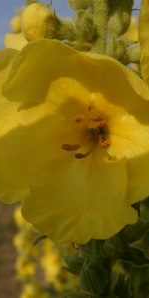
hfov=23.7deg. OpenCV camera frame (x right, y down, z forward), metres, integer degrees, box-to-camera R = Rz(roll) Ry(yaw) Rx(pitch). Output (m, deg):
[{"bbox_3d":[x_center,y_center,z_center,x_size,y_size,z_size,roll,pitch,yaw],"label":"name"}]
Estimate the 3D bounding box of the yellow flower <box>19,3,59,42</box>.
[{"bbox_3d":[-0.009,-0.034,0.097,0.011,0.011,0.010,0,-4,0],"label":"yellow flower"}]

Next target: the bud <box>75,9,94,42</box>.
[{"bbox_3d":[0.003,-0.037,0.106,0.007,0.011,0.006,0,-4,0],"label":"bud"}]

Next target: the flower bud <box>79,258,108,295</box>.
[{"bbox_3d":[0.005,0.038,0.105,0.009,0.011,0.009,0,-4,0],"label":"flower bud"}]

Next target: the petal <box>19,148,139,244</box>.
[{"bbox_3d":[0.002,0.012,0.092,0.028,0.024,0.010,0,-15,5],"label":"petal"}]

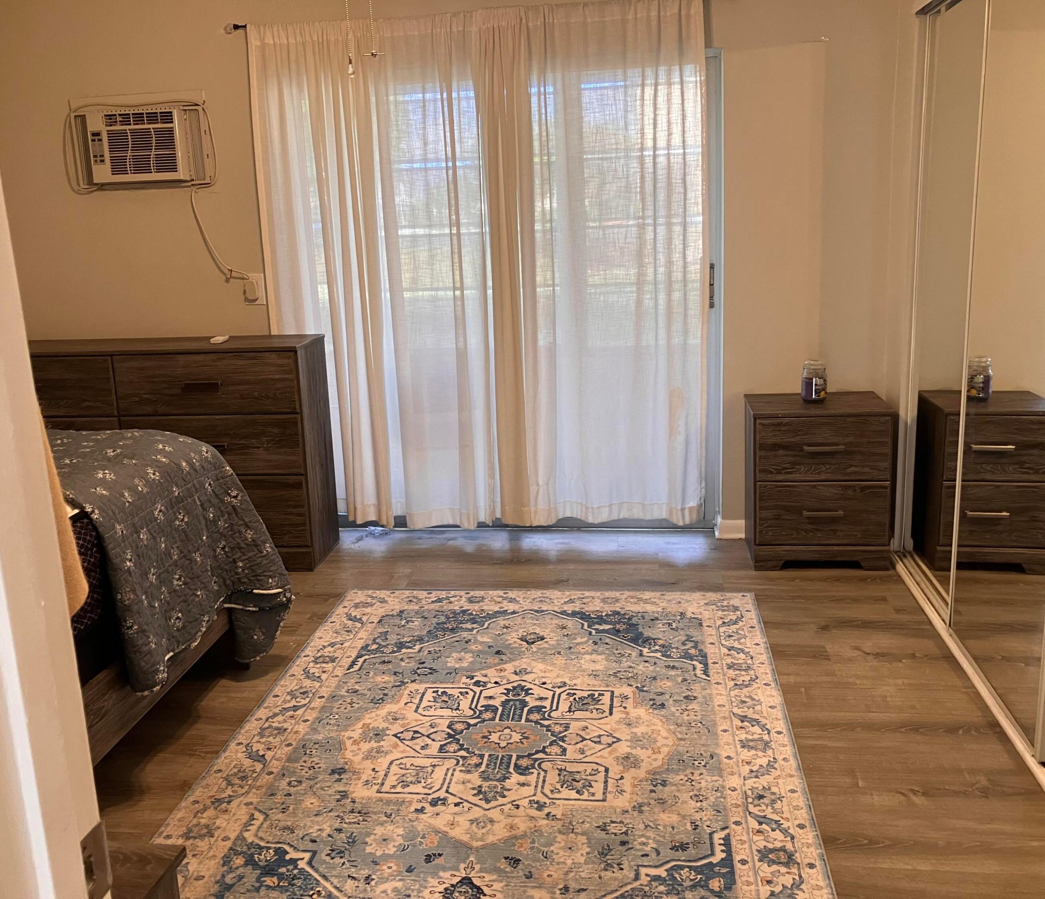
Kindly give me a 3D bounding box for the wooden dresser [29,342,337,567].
[{"bbox_3d":[-1.620,0.012,4.216,1.540,0.930,0.385,-1,13,8],"label":"wooden dresser"}]

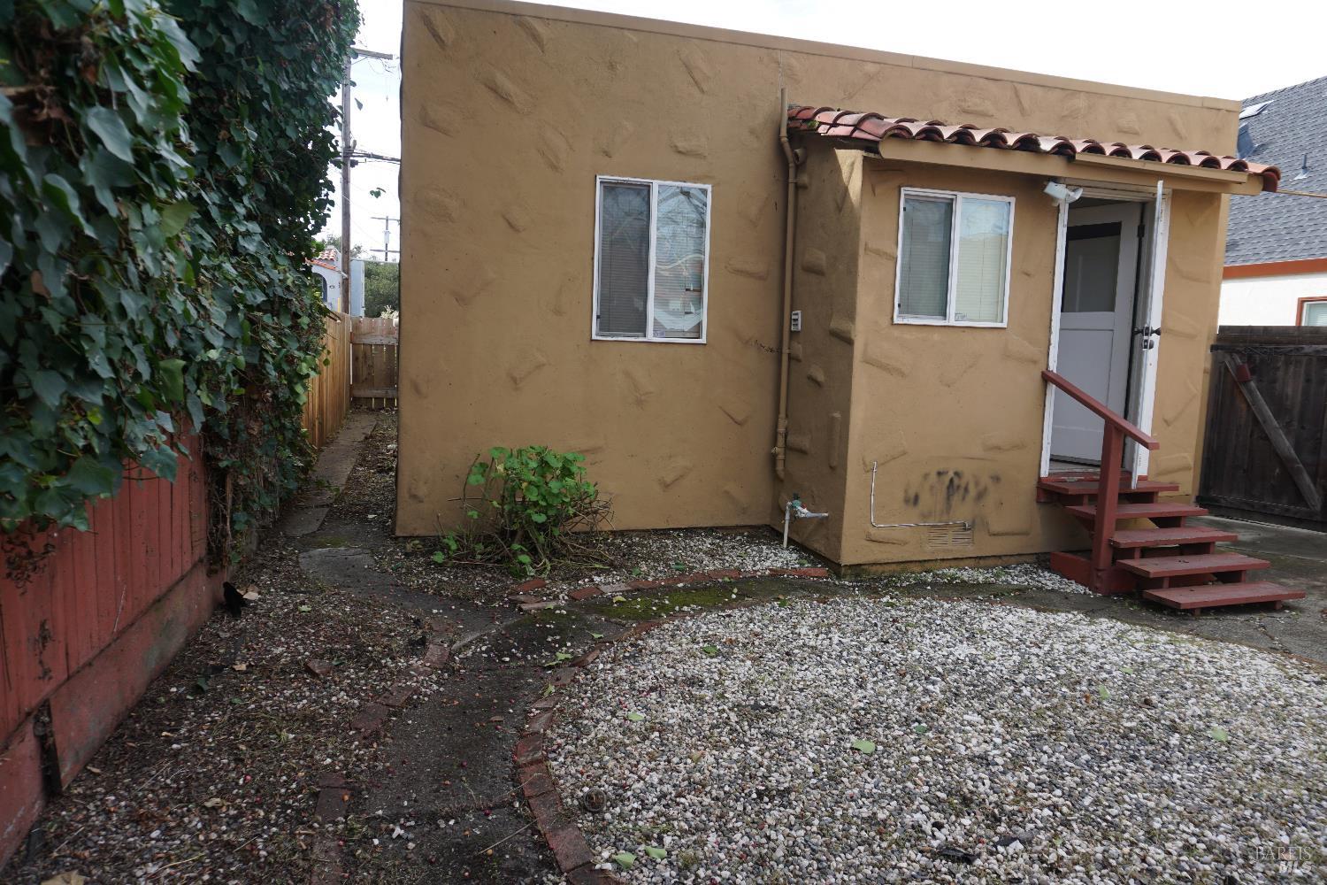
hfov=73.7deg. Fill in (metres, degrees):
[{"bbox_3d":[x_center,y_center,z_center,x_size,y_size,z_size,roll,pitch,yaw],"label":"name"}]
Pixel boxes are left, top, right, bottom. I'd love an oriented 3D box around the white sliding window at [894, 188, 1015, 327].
[{"bbox_3d":[2.024,-1.262,6.115,0.905,0.910,0.080,0,7,-16],"label":"white sliding window"}]

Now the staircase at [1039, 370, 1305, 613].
[{"bbox_3d":[3.387,0.273,6.008,1.060,1.440,1.330,0,7,-16],"label":"staircase"}]

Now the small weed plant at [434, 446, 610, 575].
[{"bbox_3d":[-0.980,0.429,6.294,1.180,0.790,0.800,0,7,-16],"label":"small weed plant"}]

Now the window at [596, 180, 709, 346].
[{"bbox_3d":[-0.082,-1.395,6.860,0.925,1.230,0.080,0,7,-16],"label":"window"}]

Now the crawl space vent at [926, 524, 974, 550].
[{"bbox_3d":[2.069,0.677,6.368,0.375,0.170,0.030,0,7,-16],"label":"crawl space vent"}]

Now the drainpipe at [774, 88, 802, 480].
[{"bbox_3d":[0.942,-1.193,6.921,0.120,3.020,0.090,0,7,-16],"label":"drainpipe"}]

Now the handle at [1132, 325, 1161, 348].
[{"bbox_3d":[3.283,-0.715,6.005,0.170,0.155,0.075,5,8,28],"label":"handle"}]

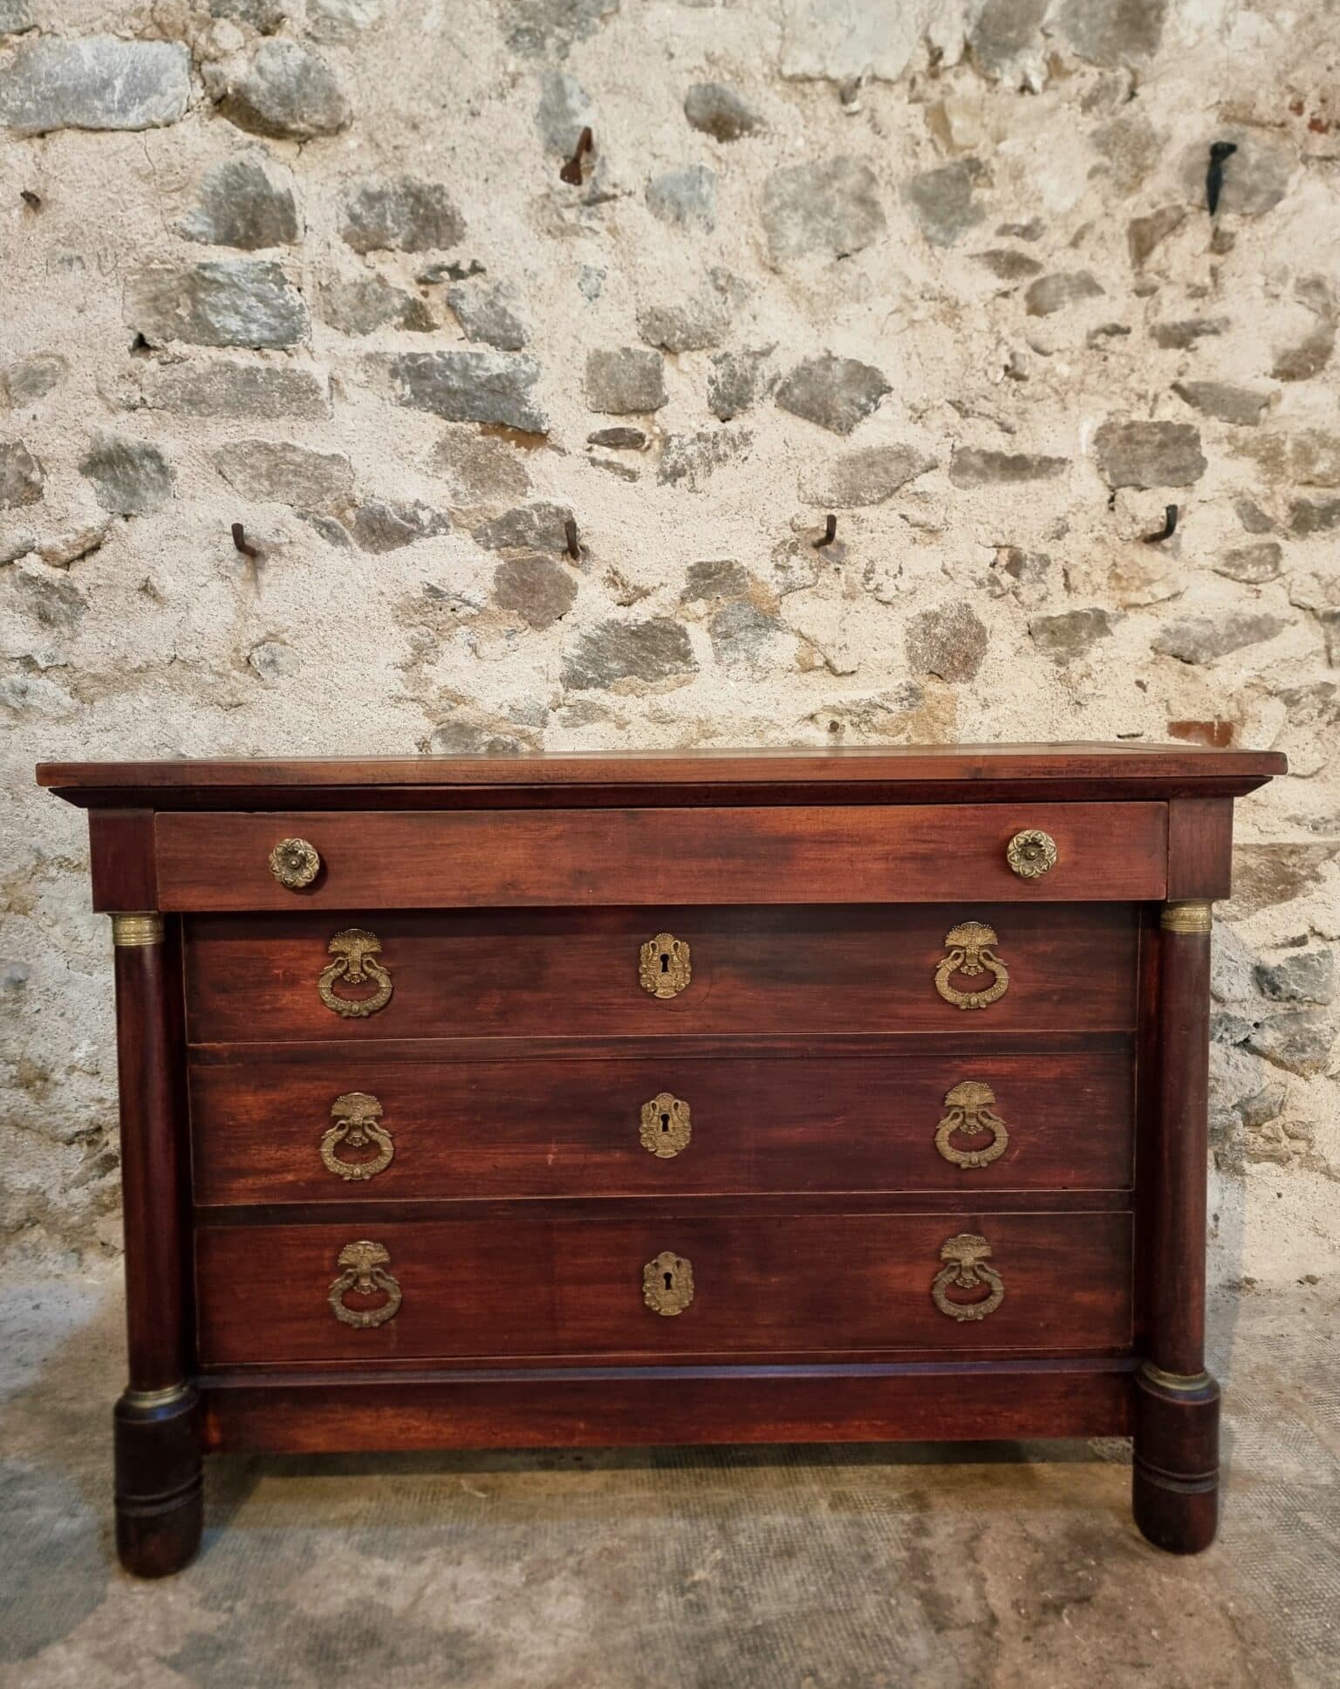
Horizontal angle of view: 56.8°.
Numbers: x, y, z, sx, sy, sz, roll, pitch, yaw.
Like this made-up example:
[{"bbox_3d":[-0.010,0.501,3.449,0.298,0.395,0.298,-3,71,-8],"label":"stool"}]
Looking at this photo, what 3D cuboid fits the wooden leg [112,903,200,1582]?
[{"bbox_3d":[-0.564,0.433,1.350,0.089,0.731,0.089,-1,4,-1],"label":"wooden leg"}]

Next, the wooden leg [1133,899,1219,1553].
[{"bbox_3d":[0.565,0.422,1.376,0.089,0.731,0.089,-1,4,-1],"label":"wooden leg"}]

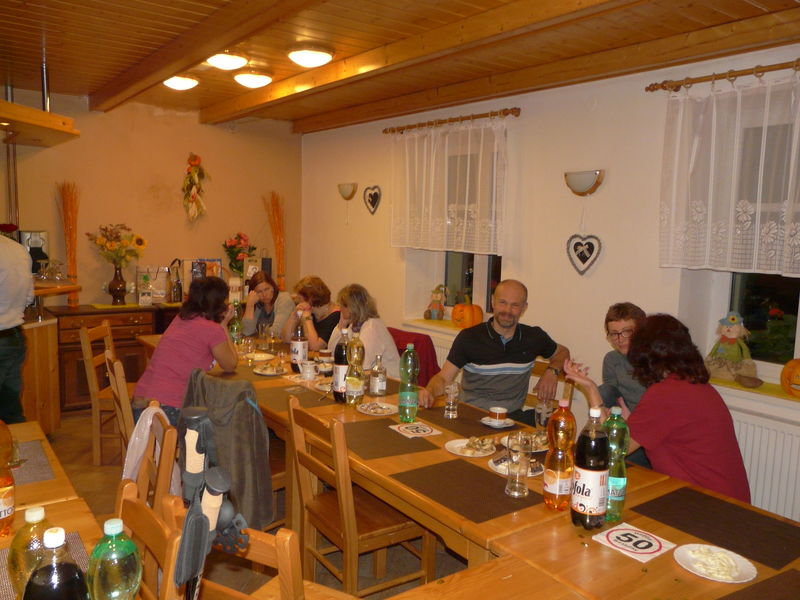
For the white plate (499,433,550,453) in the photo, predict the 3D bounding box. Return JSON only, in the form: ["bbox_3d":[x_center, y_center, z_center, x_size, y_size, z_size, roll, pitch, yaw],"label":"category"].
[{"bbox_3d":[0.488,0.558,2.499,0.195,0.022,0.195,1,7,0],"label":"white plate"}]

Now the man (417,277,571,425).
[{"bbox_3d":[0.502,0.577,3.198,0.700,1.340,0.720,4,7,16],"label":"man"}]

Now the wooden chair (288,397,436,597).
[{"bbox_3d":[-0.158,0.848,2.662,0.495,0.925,0.400,-3,8,-35],"label":"wooden chair"}]

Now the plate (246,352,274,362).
[{"bbox_3d":[-0.846,0.356,3.930,0.185,0.020,0.185,1,7,0],"label":"plate"}]

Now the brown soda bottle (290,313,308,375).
[{"bbox_3d":[-0.570,0.240,3.659,0.101,0.338,0.101,2,7,0],"label":"brown soda bottle"}]

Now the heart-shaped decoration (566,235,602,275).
[{"bbox_3d":[1.154,-0.281,4.046,0.025,0.248,0.258,-3,8,-38],"label":"heart-shaped decoration"}]

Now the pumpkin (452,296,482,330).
[{"bbox_3d":[0.532,0.111,5.046,0.240,0.250,0.240,1,7,0],"label":"pumpkin"}]

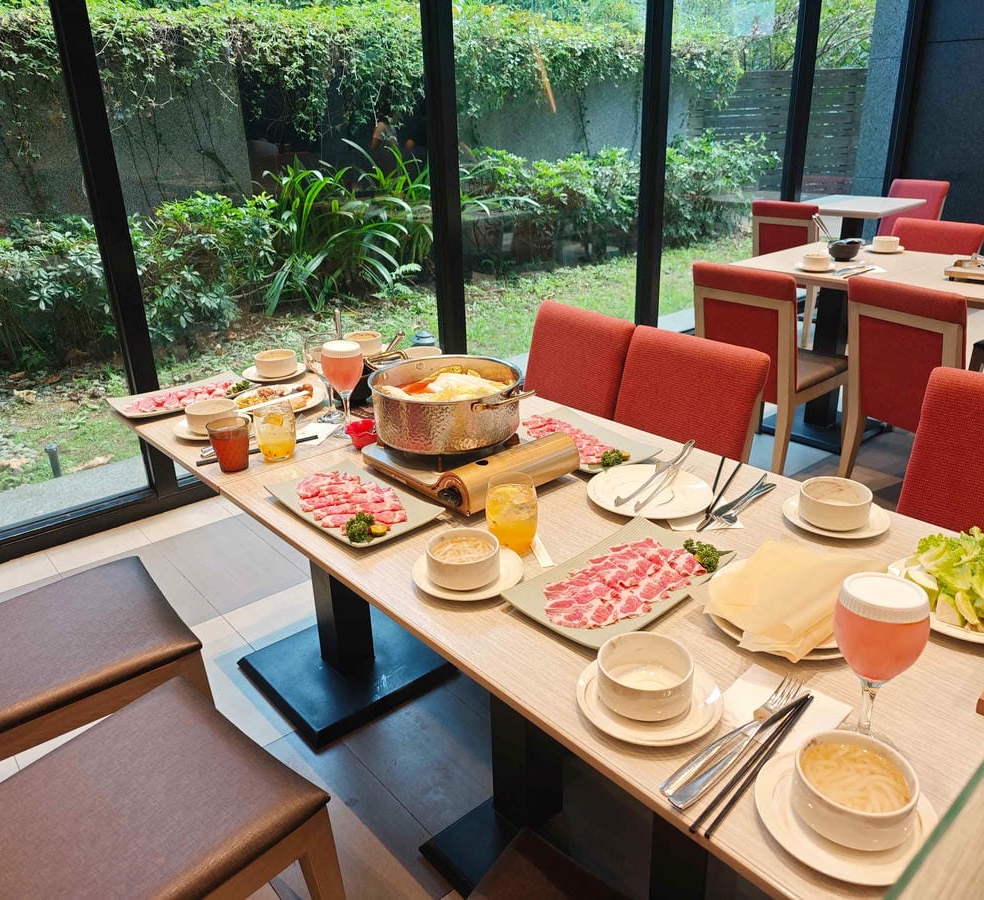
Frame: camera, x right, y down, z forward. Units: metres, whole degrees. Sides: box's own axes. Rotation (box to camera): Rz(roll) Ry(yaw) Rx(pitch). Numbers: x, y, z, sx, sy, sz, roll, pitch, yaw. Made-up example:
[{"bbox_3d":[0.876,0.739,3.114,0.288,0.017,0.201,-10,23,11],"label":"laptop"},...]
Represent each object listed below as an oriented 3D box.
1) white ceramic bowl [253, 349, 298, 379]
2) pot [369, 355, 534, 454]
[{"bbox_3d":[-0.541,-0.212,2.005,0.104,0.053,0.104,-2,23,1],"label":"white ceramic bowl"},{"bbox_3d":[-0.082,-0.086,1.442,0.275,0.101,0.360,-21,29,-36],"label":"pot"}]

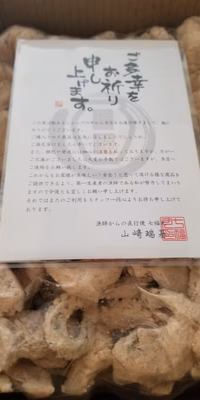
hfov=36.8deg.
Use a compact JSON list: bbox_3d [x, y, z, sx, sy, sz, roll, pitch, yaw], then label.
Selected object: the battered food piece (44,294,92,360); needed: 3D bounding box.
[{"bbox_3d":[-0.022,0.090,0.213,0.035,0.027,0.044,0,68,-1],"label":"battered food piece"}]

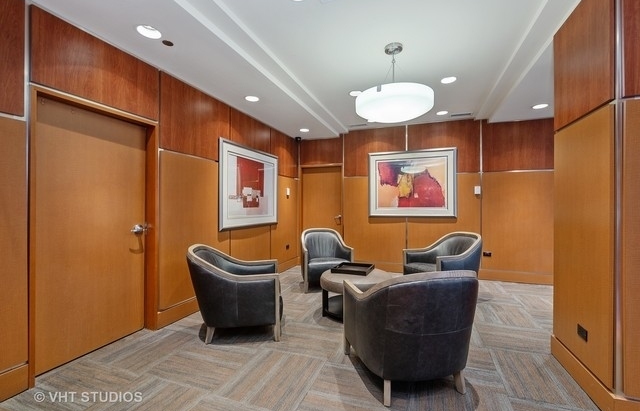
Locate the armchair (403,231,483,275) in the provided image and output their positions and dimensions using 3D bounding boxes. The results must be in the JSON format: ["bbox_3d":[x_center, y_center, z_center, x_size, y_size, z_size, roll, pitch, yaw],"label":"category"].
[{"bbox_3d":[1.701,0.818,3.643,0.870,0.845,0.710,0,0,-17],"label":"armchair"}]

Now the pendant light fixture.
[{"bbox_3d":[0.683,-1.148,2.460,0.690,0.600,0.690,0,0,0],"label":"pendant light fixture"}]

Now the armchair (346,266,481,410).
[{"bbox_3d":[0.635,0.818,1.922,0.710,0.845,0.870,0,0,-12],"label":"armchair"}]

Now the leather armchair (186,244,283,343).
[{"bbox_3d":[-0.828,0.818,2.693,0.870,0.845,0.710,0,0,-11],"label":"leather armchair"}]

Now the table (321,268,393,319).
[{"bbox_3d":[0.438,1.030,3.180,0.860,0.420,0.860,0,0,0],"label":"table"}]

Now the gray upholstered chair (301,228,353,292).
[{"bbox_3d":[0.075,0.818,4.203,0.710,0.845,0.870,0,0,-9],"label":"gray upholstered chair"}]

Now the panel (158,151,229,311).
[{"bbox_3d":[-1.420,0.255,3.150,0.030,1.600,1.040,0,0,22],"label":"panel"}]

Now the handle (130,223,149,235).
[{"bbox_3d":[-1.747,0.226,2.557,0.075,0.075,0.150,0,0,22],"label":"handle"}]

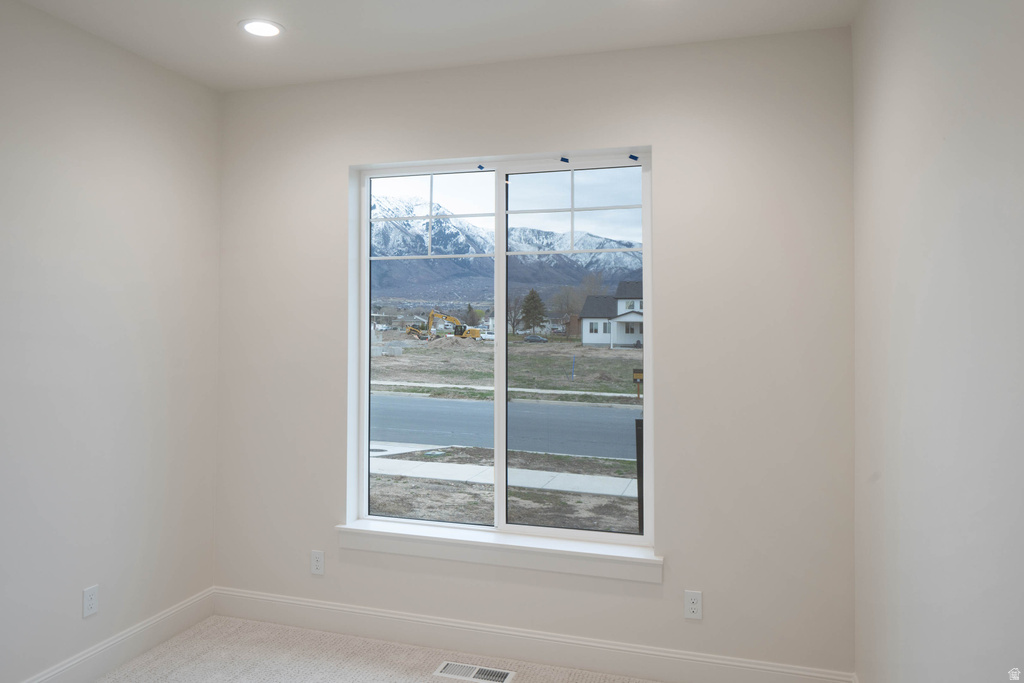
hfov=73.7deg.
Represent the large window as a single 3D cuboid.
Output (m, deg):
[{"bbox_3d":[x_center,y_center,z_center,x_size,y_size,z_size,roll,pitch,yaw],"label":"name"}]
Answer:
[{"bbox_3d":[-0.065,0.029,3.315,1.479,1.779,0.080,0,-1,17],"label":"large window"}]

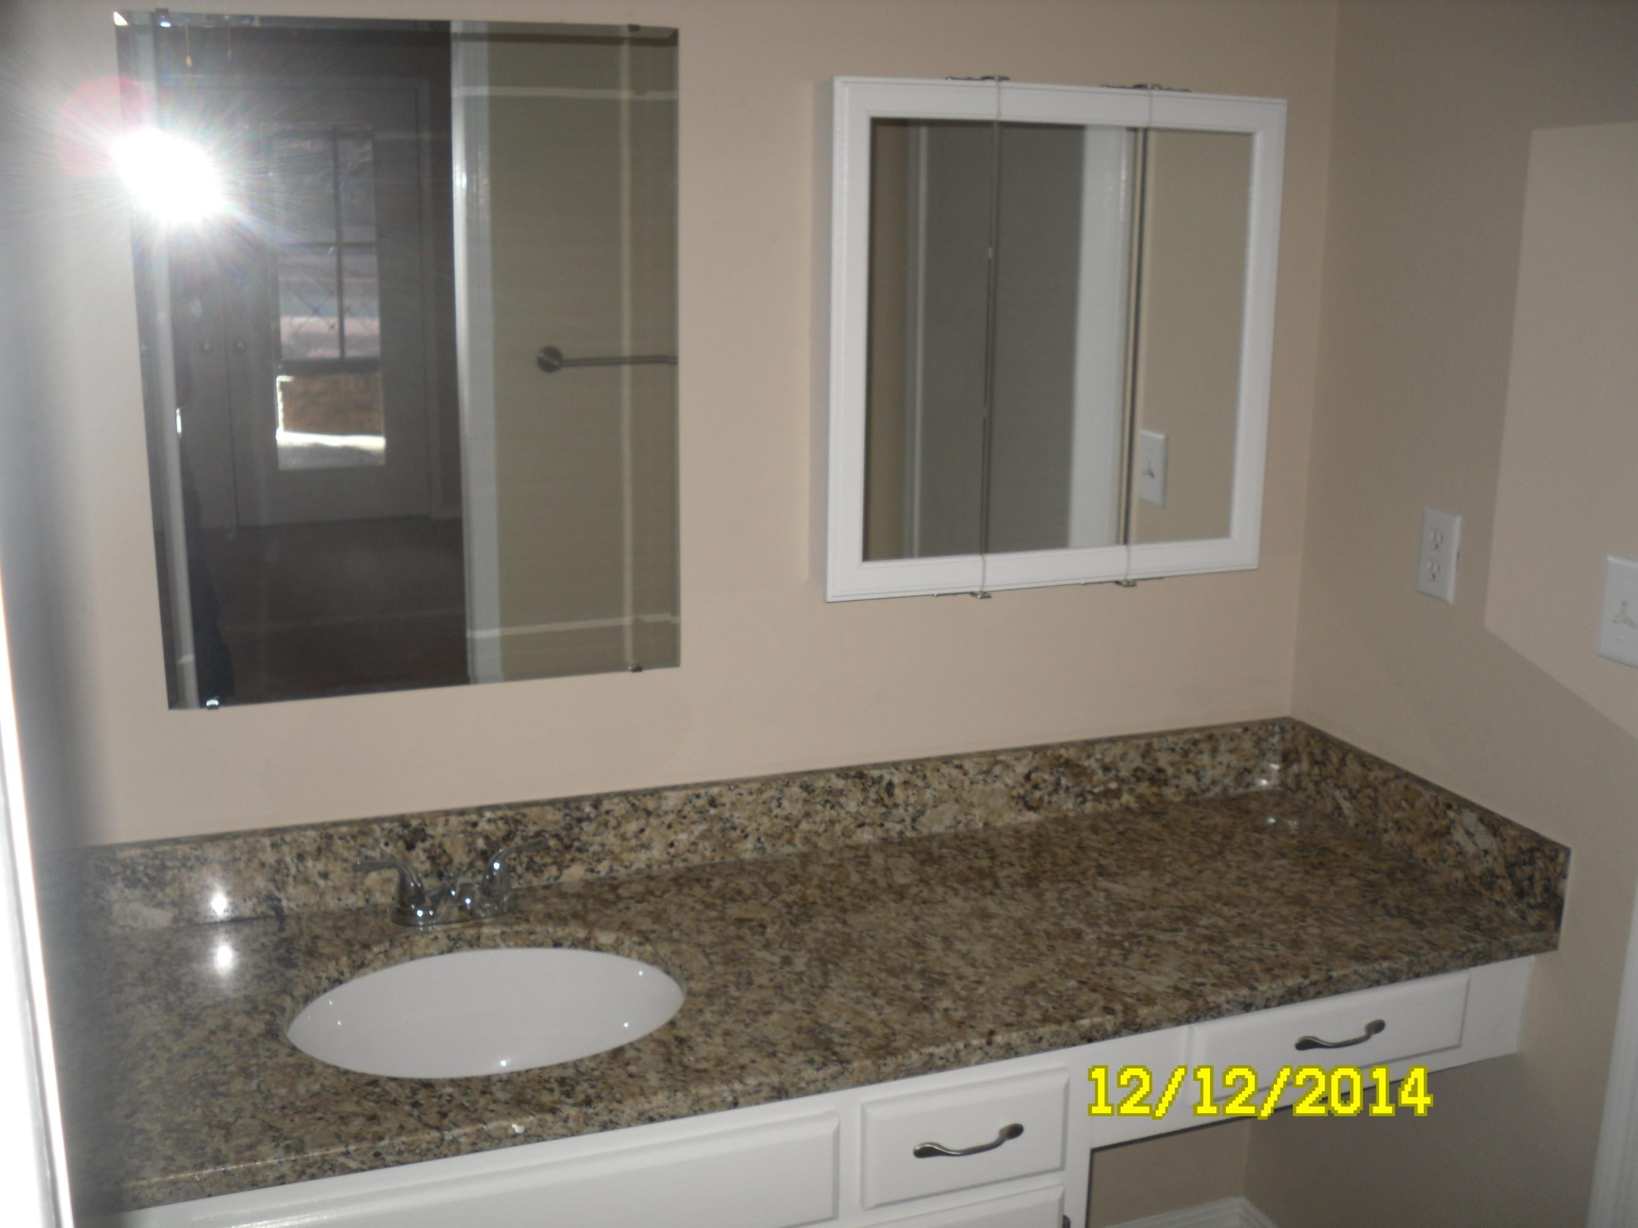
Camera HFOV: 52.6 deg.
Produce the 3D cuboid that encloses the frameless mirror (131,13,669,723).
[{"bbox_3d":[-0.458,-0.286,1.911,0.612,0.765,0.010,-4,14,-20],"label":"frameless mirror"}]

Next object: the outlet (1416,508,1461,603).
[{"bbox_3d":[0.785,-0.074,2.106,0.009,0.114,0.070,-4,14,-19],"label":"outlet"}]

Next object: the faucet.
[{"bbox_3d":[-0.420,0.327,1.933,0.230,0.085,0.145,-4,14,-19],"label":"faucet"}]

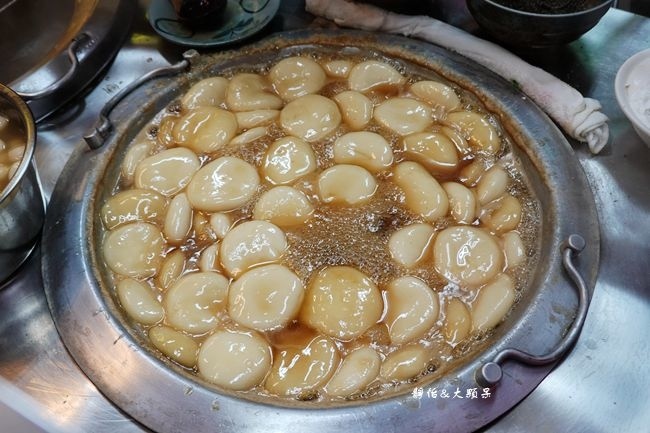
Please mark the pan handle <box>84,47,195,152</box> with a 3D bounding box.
[{"bbox_3d":[-0.213,-0.140,0.809,0.051,0.019,0.178,21,55,32],"label":"pan handle"}]

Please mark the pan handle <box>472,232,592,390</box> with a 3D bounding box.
[{"bbox_3d":[0.197,0.088,0.614,0.051,0.019,0.177,36,61,13],"label":"pan handle"}]

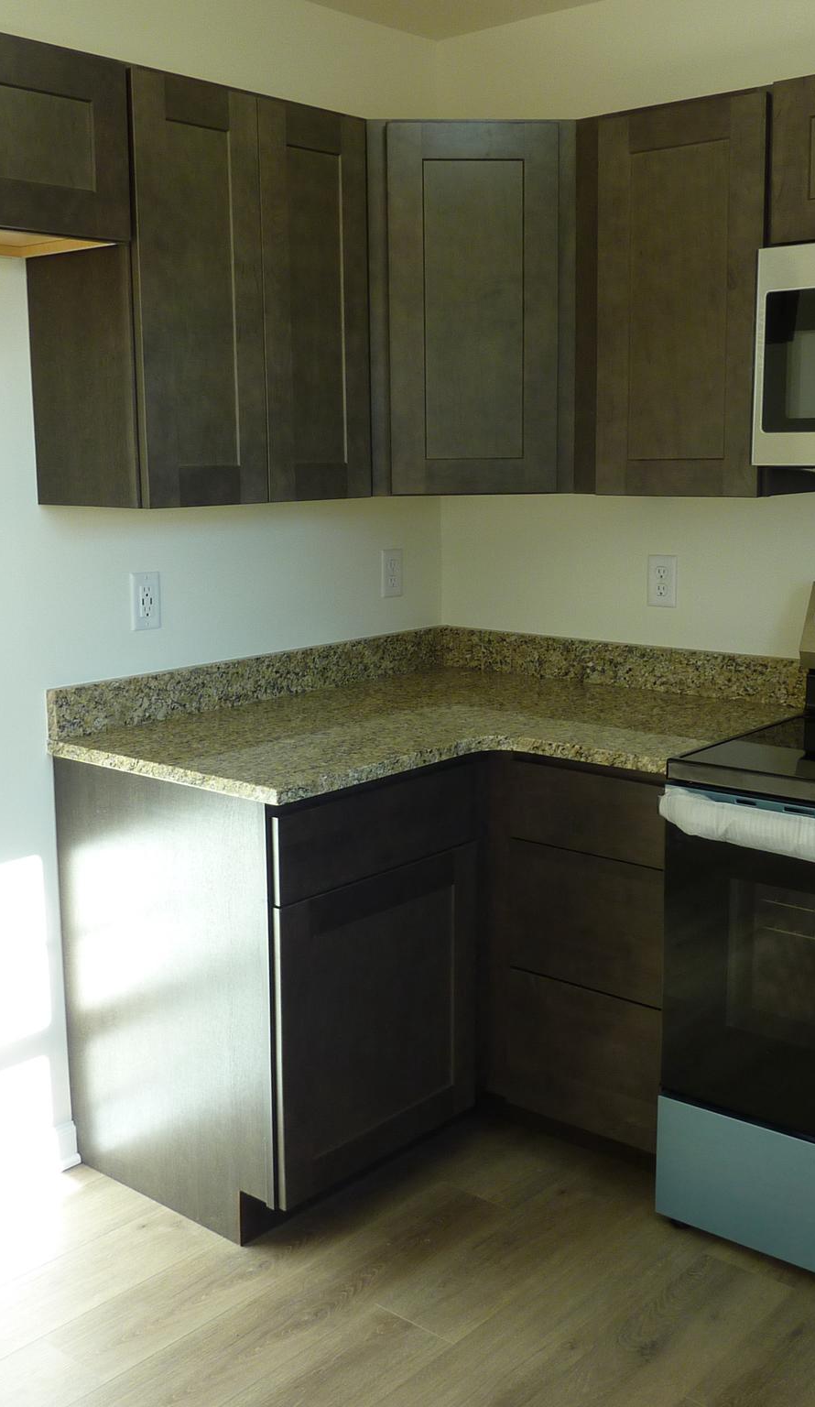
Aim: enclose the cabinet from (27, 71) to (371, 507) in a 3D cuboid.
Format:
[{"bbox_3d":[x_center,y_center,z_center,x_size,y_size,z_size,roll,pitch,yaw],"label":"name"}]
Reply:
[{"bbox_3d":[-0.390,-0.781,2.694,0.328,0.750,0.621,8,13,40],"label":"cabinet"}]

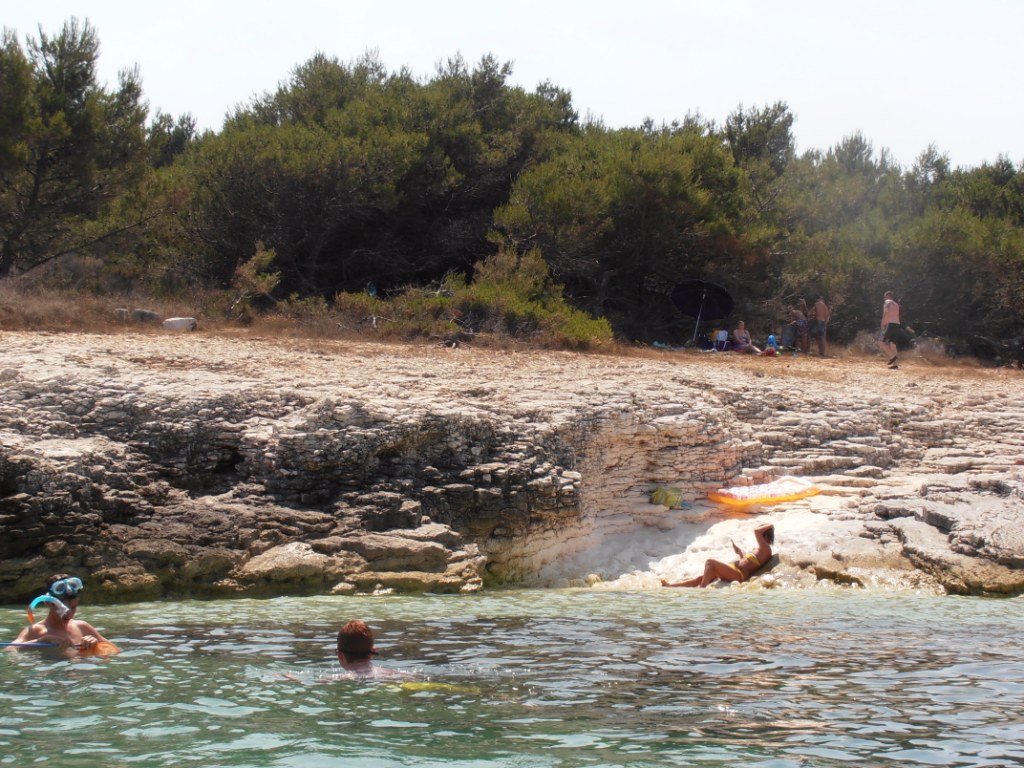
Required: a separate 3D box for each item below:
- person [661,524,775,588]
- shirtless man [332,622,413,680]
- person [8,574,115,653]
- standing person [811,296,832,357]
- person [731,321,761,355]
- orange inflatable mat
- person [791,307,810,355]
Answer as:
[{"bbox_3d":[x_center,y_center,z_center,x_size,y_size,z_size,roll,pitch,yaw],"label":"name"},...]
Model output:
[{"bbox_3d":[2.366,1.986,23.500,1.270,0.720,0.500,1,-4,-9],"label":"person"},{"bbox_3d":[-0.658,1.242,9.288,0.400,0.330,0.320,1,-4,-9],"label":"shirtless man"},{"bbox_3d":[-2.367,1.223,10.683,0.500,0.470,0.350,2,-4,-24],"label":"person"},{"bbox_3d":[9.022,-1.676,59.500,0.550,1.750,0.380,1,-4,-14],"label":"standing person"},{"bbox_3d":[6.750,-1.330,59.000,0.550,0.980,0.800,3,-5,-40],"label":"person"},{"bbox_3d":[3.340,1.415,27.000,0.620,0.180,1.700,16,16,34],"label":"orange inflatable mat"},{"bbox_3d":[8.451,-1.558,60.000,0.600,1.400,0.500,-2,-4,21],"label":"person"}]

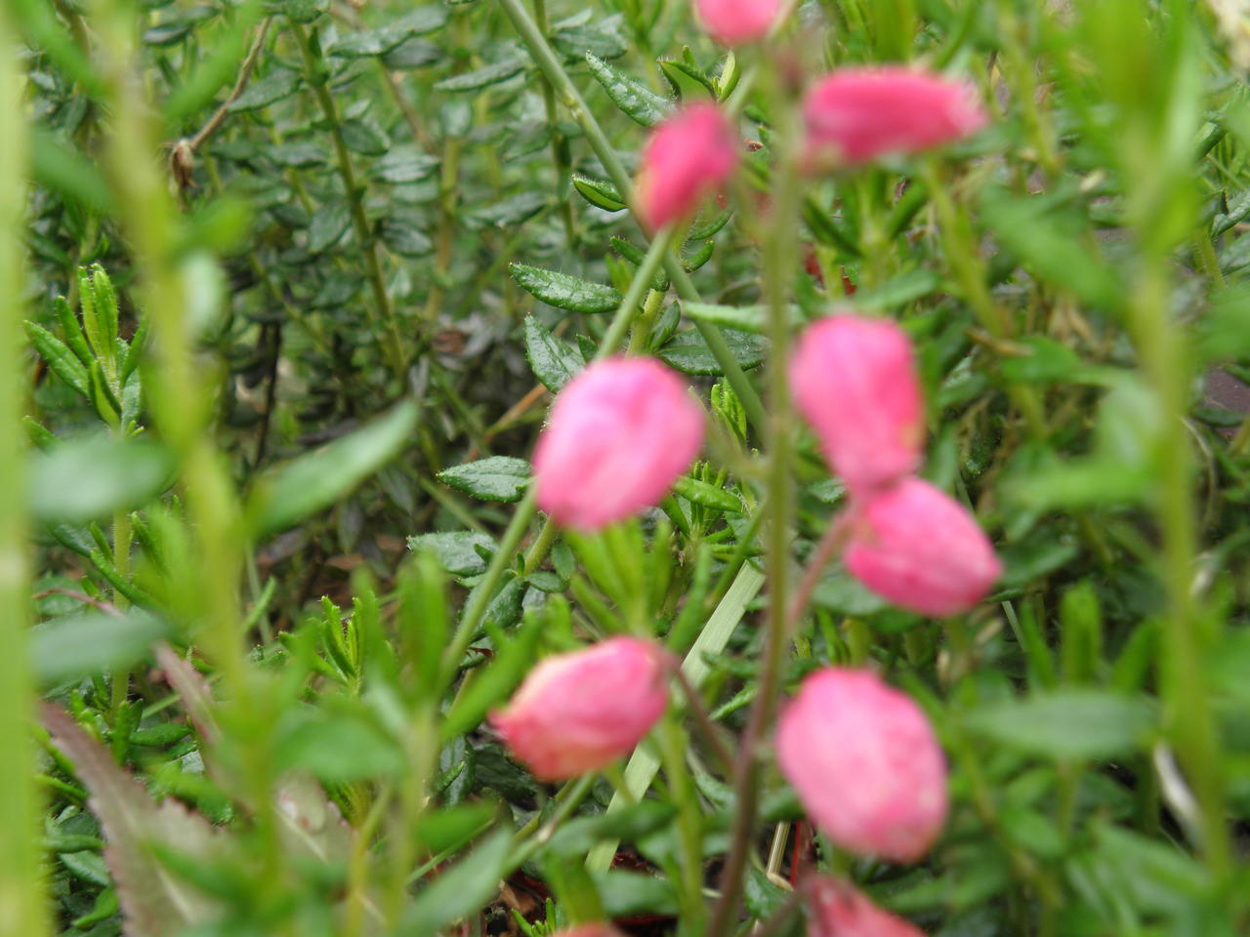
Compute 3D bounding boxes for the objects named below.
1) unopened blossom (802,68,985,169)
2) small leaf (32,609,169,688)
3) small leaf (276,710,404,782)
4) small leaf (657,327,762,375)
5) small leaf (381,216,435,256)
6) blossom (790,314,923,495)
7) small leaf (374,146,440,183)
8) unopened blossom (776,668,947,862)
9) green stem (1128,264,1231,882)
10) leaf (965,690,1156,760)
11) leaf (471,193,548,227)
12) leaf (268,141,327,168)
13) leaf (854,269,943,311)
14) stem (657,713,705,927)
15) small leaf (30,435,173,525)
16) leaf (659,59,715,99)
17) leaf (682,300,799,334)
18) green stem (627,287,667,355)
[{"bbox_3d":[0.018,-0.024,0.150,0.013,0.007,0.007,3,0,12],"label":"unopened blossom"},{"bbox_3d":[-0.033,0.011,0.140,0.009,0.002,0.004,-17,43,-6],"label":"small leaf"},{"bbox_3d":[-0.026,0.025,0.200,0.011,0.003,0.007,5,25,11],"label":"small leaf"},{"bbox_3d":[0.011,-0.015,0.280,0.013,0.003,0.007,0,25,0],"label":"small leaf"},{"bbox_3d":[-0.030,-0.032,0.300,0.009,0.002,0.004,19,41,24],"label":"small leaf"},{"bbox_3d":[0.016,-0.005,0.156,0.009,0.013,0.009,-12,-6,0],"label":"blossom"},{"bbox_3d":[-0.030,-0.041,0.300,0.009,0.002,0.004,-9,39,18],"label":"small leaf"},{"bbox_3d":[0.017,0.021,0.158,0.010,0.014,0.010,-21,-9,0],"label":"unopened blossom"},{"bbox_3d":[0.045,0.009,0.180,0.003,0.053,0.003,-6,19,0],"label":"green stem"},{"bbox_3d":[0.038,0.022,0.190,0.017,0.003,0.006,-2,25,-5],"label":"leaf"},{"bbox_3d":[-0.016,-0.035,0.300,0.011,0.002,0.004,-13,39,-12],"label":"leaf"},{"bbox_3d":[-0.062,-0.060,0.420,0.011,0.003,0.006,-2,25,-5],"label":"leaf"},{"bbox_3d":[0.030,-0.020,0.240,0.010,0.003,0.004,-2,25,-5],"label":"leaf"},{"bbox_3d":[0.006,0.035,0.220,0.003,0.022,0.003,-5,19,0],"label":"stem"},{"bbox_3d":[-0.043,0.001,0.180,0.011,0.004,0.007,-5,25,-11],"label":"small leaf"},{"bbox_3d":[0.007,-0.042,0.242,0.009,0.004,0.002,34,56,-18],"label":"leaf"},{"bbox_3d":[0.011,-0.014,0.200,0.011,0.002,0.004,6,24,9],"label":"leaf"},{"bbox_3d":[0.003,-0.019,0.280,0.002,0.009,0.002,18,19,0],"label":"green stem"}]

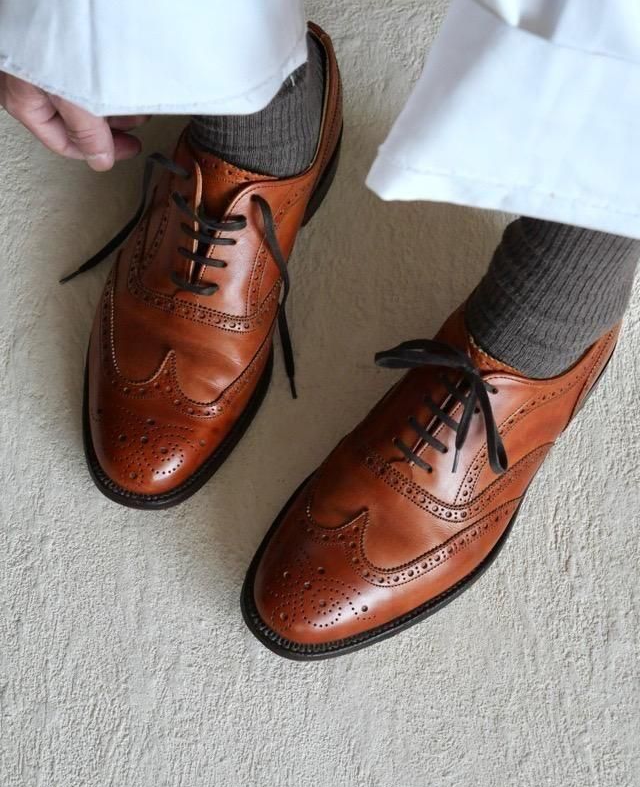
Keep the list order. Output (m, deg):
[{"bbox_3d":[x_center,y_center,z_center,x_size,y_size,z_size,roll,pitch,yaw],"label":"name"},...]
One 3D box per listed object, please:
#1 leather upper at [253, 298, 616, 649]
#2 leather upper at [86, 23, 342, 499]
[{"bbox_3d":[0.074,0.016,1.120,0.109,0.108,0.300,33,62,18],"label":"leather upper"},{"bbox_3d":[-0.063,-0.087,1.181,0.109,0.108,0.300,19,59,10],"label":"leather upper"}]

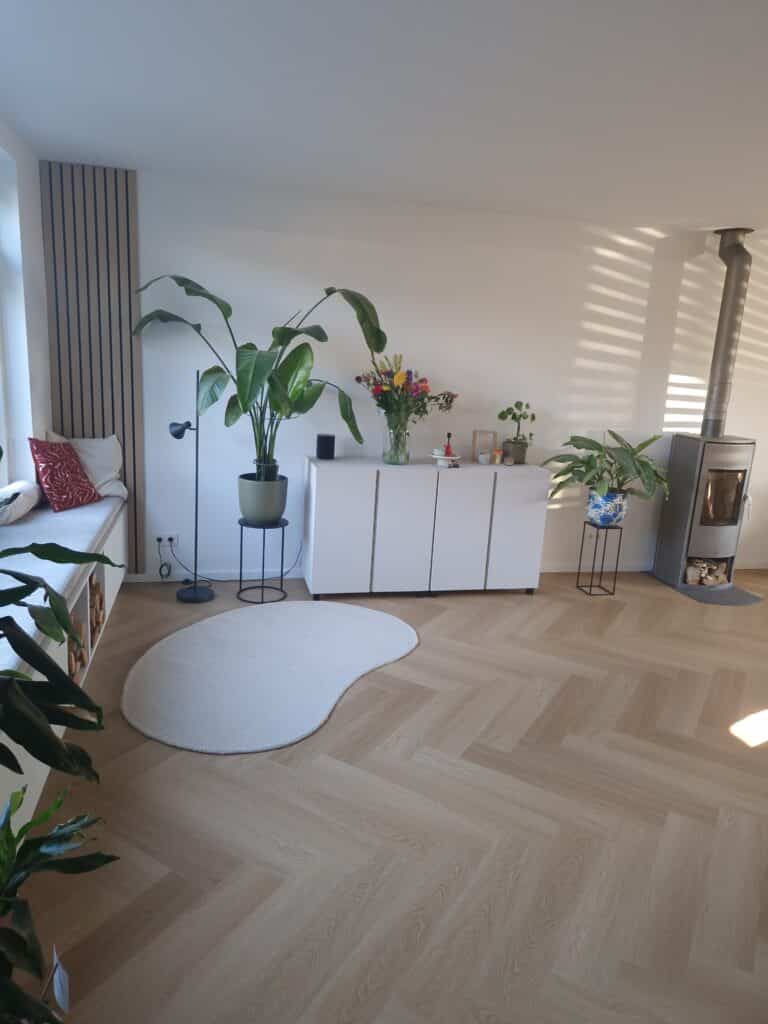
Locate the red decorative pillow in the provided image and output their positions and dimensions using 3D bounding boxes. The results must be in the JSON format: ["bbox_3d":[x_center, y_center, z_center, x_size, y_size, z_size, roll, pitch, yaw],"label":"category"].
[{"bbox_3d":[-1.898,-0.238,4.059,0.140,0.440,0.440,-16,9,13],"label":"red decorative pillow"}]

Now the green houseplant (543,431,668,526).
[{"bbox_3d":[1.541,-0.219,4.733,0.800,0.663,0.720,0,13,-14],"label":"green houseplant"}]

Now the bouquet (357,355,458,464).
[{"bbox_3d":[0.148,-0.657,4.451,0.640,0.693,0.500,0,13,-14],"label":"bouquet"}]

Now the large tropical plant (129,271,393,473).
[{"bbox_3d":[-0.718,-0.750,4.064,1.470,1.150,0.900,0,13,-14],"label":"large tropical plant"}]

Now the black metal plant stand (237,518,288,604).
[{"bbox_3d":[-0.783,0.309,4.409,0.320,0.488,0.320,0,13,-14],"label":"black metal plant stand"}]

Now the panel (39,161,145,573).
[{"bbox_3d":[-1.777,-0.799,4.208,0.520,2.465,0.025,0,13,-14],"label":"panel"}]

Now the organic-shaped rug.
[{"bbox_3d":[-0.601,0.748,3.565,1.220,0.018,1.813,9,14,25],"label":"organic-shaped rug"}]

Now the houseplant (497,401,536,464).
[{"bbox_3d":[0.918,-0.542,4.734,0.210,0.432,0.200,0,13,-14],"label":"houseplant"}]

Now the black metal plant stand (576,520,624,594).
[{"bbox_3d":[1.550,0.335,4.888,0.195,0.490,0.195,0,13,-14],"label":"black metal plant stand"}]

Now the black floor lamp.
[{"bbox_3d":[-1.186,-0.148,4.205,0.275,1.423,0.236,0,13,-14],"label":"black floor lamp"}]

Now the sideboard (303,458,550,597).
[{"bbox_3d":[0.291,0.117,4.641,1.600,0.882,0.320,0,13,-14],"label":"sideboard"}]

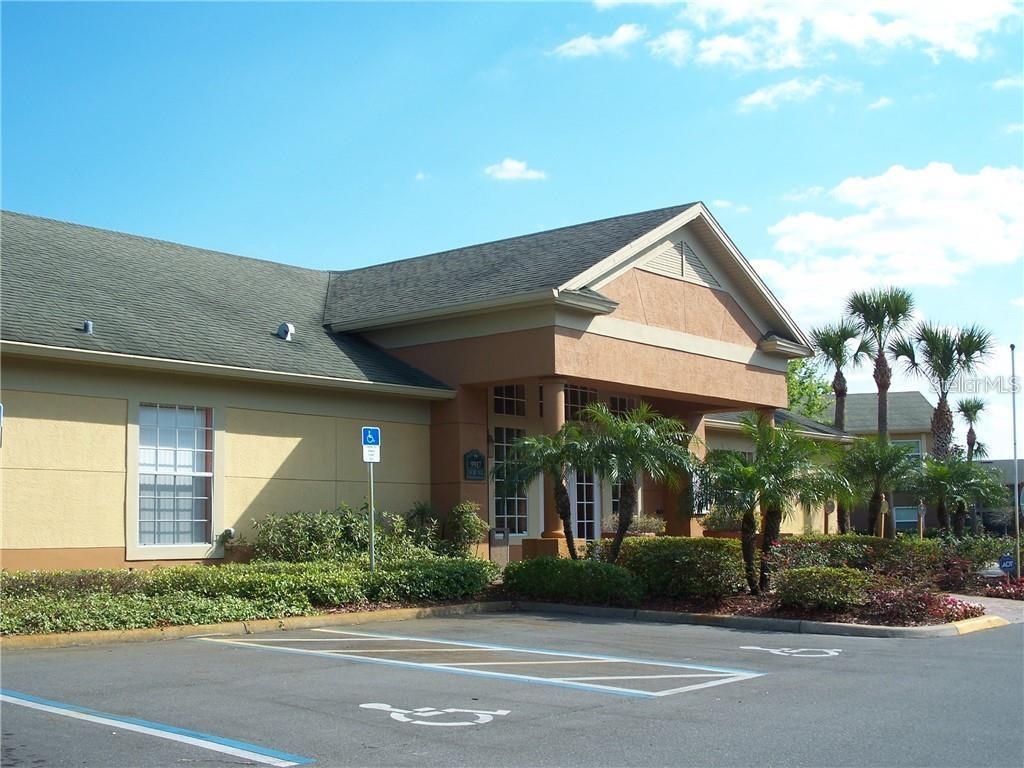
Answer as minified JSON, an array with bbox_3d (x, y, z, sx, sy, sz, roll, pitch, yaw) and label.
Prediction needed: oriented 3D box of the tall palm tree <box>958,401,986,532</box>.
[{"bbox_3d":[30.232,5.490,83.536,1.981,9.376,1.981,-4,-7,40],"label":"tall palm tree"}]

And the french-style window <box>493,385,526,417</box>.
[{"bbox_3d":[-0.025,0.273,22.028,0.100,0.599,0.922,-4,-7,40],"label":"french-style window"}]

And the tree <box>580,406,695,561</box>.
[{"bbox_3d":[1.773,1.637,18.264,1.678,2.753,1.678,1,-6,0],"label":"tree"}]

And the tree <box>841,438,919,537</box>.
[{"bbox_3d":[7.931,2.604,27.354,1.686,2.952,1.686,-4,-7,40],"label":"tree"}]

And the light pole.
[{"bbox_3d":[9.588,1.494,24.176,0.110,4.525,0.110,-4,-7,40],"label":"light pole"}]

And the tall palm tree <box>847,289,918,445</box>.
[{"bbox_3d":[12.736,1.214,43.544,2.491,9.219,2.491,-4,-7,40],"label":"tall palm tree"}]

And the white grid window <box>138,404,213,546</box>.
[{"bbox_3d":[-4.408,1.205,16.750,0.100,1.862,1.158,-4,-7,40],"label":"white grid window"}]

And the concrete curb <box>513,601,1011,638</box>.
[{"bbox_3d":[3.015,3.017,16.838,6.044,0.150,3.450,-4,-7,40],"label":"concrete curb"}]

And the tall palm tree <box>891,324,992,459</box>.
[{"bbox_3d":[11.422,1.615,33.681,2.726,6.442,2.726,-4,-7,40],"label":"tall palm tree"}]

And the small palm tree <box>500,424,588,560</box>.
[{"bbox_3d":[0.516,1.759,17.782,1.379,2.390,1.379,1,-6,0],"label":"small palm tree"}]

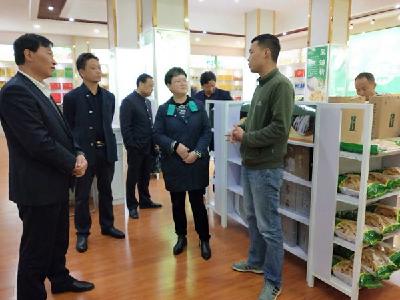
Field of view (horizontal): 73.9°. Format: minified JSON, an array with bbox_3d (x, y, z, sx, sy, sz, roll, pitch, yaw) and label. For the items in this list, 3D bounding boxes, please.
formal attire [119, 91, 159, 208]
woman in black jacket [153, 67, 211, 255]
[{"bbox_3d":[-0.730,0.012,3.280,0.320,1.400,0.460,4,8,28],"label":"formal attire"},{"bbox_3d":[-0.155,0.105,2.303,0.490,1.590,0.360,-1,8,-9],"label":"woman in black jacket"}]

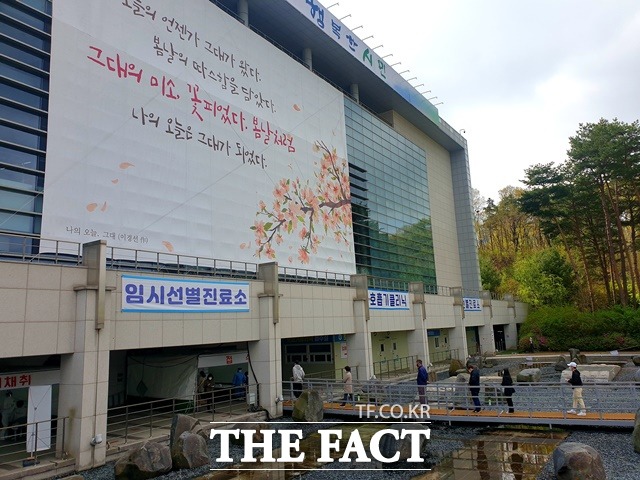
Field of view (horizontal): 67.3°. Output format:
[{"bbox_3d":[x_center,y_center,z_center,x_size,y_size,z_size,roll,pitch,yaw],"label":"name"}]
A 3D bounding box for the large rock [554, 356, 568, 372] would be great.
[{"bbox_3d":[17.003,8.702,33.853,0.980,0.980,0.850,-8,-12,25],"label":"large rock"}]

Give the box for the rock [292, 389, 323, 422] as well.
[{"bbox_3d":[-0.479,6.521,19.035,1.191,1.159,0.950,-2,-10,-2],"label":"rock"}]

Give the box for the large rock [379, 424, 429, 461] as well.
[{"bbox_3d":[2.261,5.518,13.235,1.335,0.834,1.050,-4,-10,8],"label":"large rock"}]

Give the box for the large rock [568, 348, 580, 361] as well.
[{"bbox_3d":[20.987,9.586,39.645,0.950,1.100,0.800,-8,-12,26],"label":"large rock"}]

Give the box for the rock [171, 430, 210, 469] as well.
[{"bbox_3d":[-3.562,5.767,13.339,1.050,0.859,0.900,0,-11,-15],"label":"rock"}]

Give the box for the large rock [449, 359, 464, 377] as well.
[{"bbox_3d":[9.710,9.075,34.232,1.020,1.100,0.900,-6,-11,14],"label":"large rock"}]

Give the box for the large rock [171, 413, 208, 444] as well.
[{"bbox_3d":[-4.154,6.250,15.302,1.120,1.220,0.850,0,-11,-15],"label":"large rock"}]

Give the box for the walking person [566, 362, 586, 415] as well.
[{"bbox_3d":[8.934,5.188,16.751,0.620,1.750,0.500,-9,-12,30],"label":"walking person"}]

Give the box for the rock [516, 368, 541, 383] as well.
[{"bbox_3d":[12.809,8.307,29.584,1.400,0.720,1.100,-7,-11,22],"label":"rock"}]

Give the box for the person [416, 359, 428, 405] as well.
[{"bbox_3d":[3.738,5.383,17.860,0.370,1.784,0.500,-8,-12,27],"label":"person"}]

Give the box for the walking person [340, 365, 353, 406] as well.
[{"bbox_3d":[1.194,6.493,21.429,0.440,1.660,0.460,-9,-12,30],"label":"walking person"}]

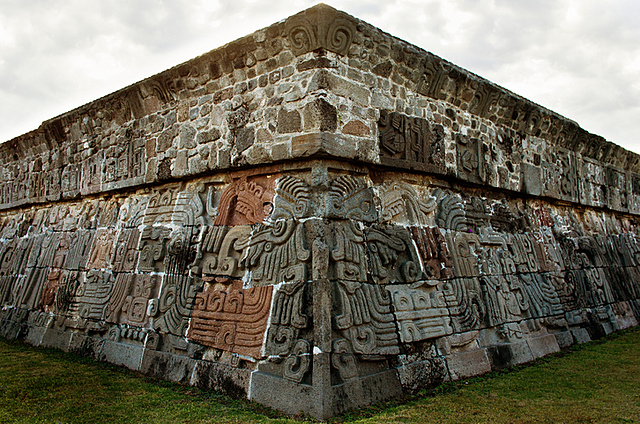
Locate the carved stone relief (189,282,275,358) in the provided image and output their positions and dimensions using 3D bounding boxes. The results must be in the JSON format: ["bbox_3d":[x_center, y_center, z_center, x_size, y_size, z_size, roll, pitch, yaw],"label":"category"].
[{"bbox_3d":[-1.050,1.341,6.967,1.502,0.825,0.280,-5,-21,44],"label":"carved stone relief"}]

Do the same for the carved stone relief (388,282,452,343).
[{"bbox_3d":[1.219,1.316,7.234,0.280,0.719,1.220,-23,-19,40],"label":"carved stone relief"}]

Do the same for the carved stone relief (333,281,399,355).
[{"bbox_3d":[0.413,1.260,6.386,0.280,0.851,1.101,-23,-19,40],"label":"carved stone relief"}]

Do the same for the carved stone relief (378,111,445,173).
[{"bbox_3d":[1.258,-0.974,7.910,0.250,0.746,1.621,-5,-7,44],"label":"carved stone relief"}]

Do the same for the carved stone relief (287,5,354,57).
[{"bbox_3d":[0.013,-2.102,6.584,0.592,0.386,0.614,-5,-7,44],"label":"carved stone relief"}]

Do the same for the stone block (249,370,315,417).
[{"bbox_3d":[-0.298,1.993,5.988,1.027,0.292,0.350,-5,-21,44],"label":"stone block"}]

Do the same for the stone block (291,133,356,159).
[{"bbox_3d":[0.047,-0.781,6.799,0.493,0.224,0.631,-5,-7,44],"label":"stone block"}]

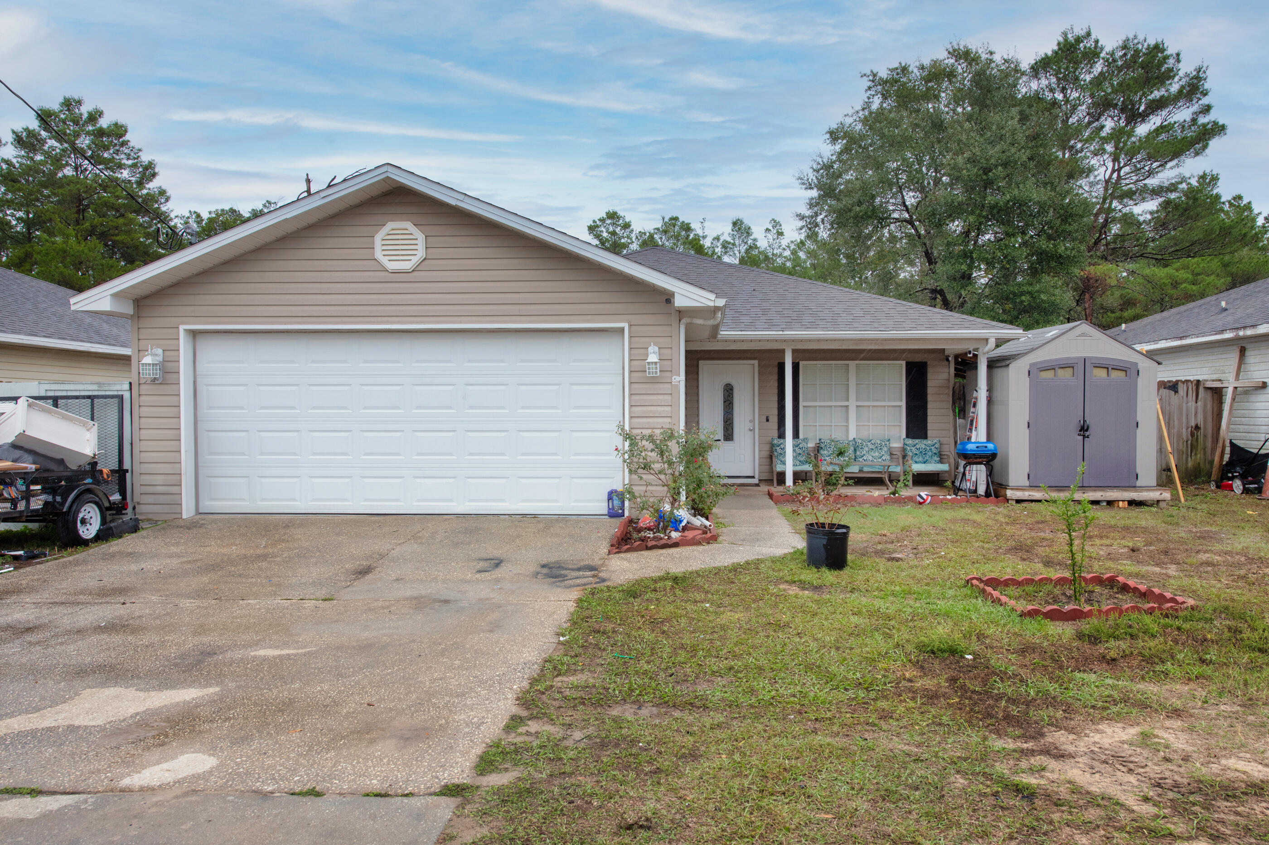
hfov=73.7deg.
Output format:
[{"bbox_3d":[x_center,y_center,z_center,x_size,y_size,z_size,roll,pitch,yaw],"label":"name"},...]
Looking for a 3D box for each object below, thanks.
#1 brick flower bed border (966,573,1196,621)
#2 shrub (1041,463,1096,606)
[{"bbox_3d":[3.338,1.310,6.350,1.300,0.130,1.080,0,1,-5],"label":"brick flower bed border"},{"bbox_3d":[3.235,0.834,6.300,0.380,1.050,0.370,0,1,0],"label":"shrub"}]

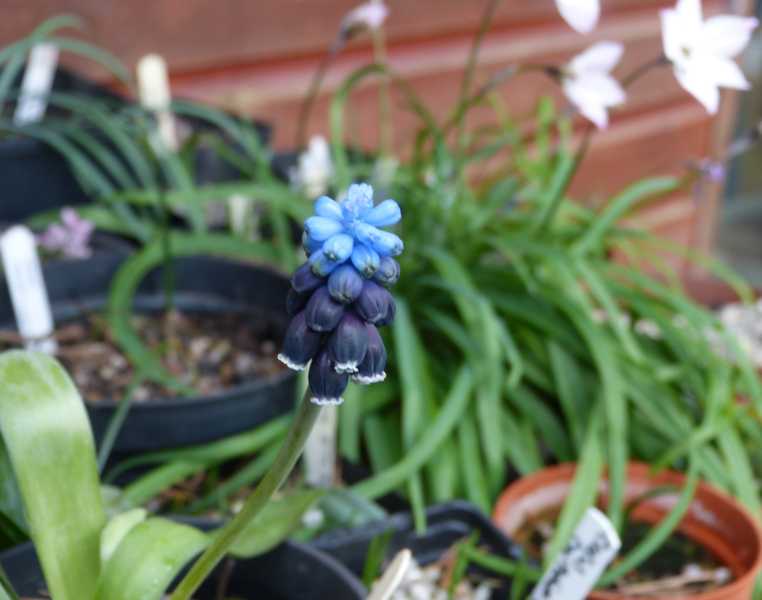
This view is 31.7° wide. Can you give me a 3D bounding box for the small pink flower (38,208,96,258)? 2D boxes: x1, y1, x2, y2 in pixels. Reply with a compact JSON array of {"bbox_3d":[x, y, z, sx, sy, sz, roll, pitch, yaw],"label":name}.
[{"bbox_3d":[-0.157,-0.034,0.670,0.028,0.022,0.024,6,20,0],"label":"small pink flower"}]

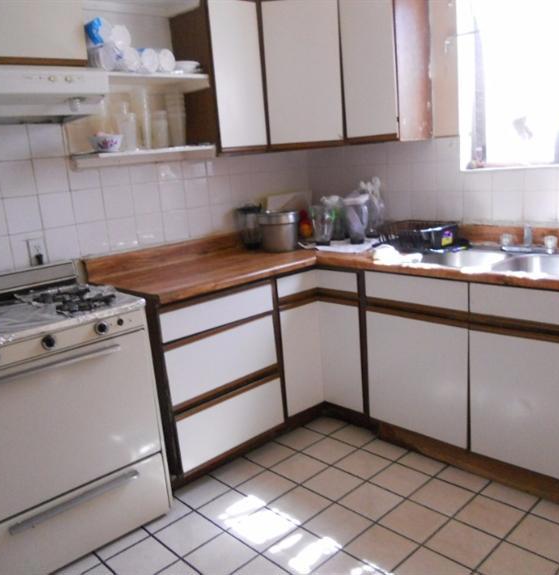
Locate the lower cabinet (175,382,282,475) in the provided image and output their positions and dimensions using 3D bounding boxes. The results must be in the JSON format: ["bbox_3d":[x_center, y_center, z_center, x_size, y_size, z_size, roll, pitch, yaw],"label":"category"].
[{"bbox_3d":[-0.358,0.603,2.920,0.617,0.236,0.420,-16,17,-41],"label":"lower cabinet"}]

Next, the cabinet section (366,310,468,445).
[{"bbox_3d":[0.774,0.375,2.902,0.400,0.556,0.540,-16,17,-41],"label":"cabinet section"}]

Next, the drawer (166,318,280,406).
[{"bbox_3d":[-0.382,0.300,2.852,0.617,0.244,0.420,-16,17,-41],"label":"drawer"}]

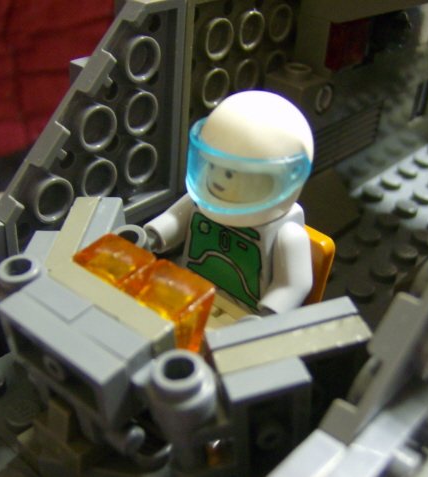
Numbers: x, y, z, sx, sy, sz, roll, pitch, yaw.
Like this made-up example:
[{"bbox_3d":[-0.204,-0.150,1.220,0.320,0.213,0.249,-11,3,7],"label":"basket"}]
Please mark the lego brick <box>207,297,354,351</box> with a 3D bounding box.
[{"bbox_3d":[0.007,0.012,0.072,0.016,0.008,0.003,-12,39,-11],"label":"lego brick"}]

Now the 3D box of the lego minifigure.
[{"bbox_3d":[0.003,-0.001,0.084,0.021,0.034,0.022,-32,46,-31],"label":"lego minifigure"}]

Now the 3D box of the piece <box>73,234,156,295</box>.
[{"bbox_3d":[-0.011,0.005,0.076,0.008,0.008,0.006,26,47,32],"label":"piece"}]

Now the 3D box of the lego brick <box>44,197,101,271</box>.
[{"bbox_3d":[-0.018,0.002,0.087,0.003,0.008,0.016,2,39,7],"label":"lego brick"}]

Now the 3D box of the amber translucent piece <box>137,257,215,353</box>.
[{"bbox_3d":[-0.005,0.008,0.072,0.008,0.008,0.006,26,47,32],"label":"amber translucent piece"}]

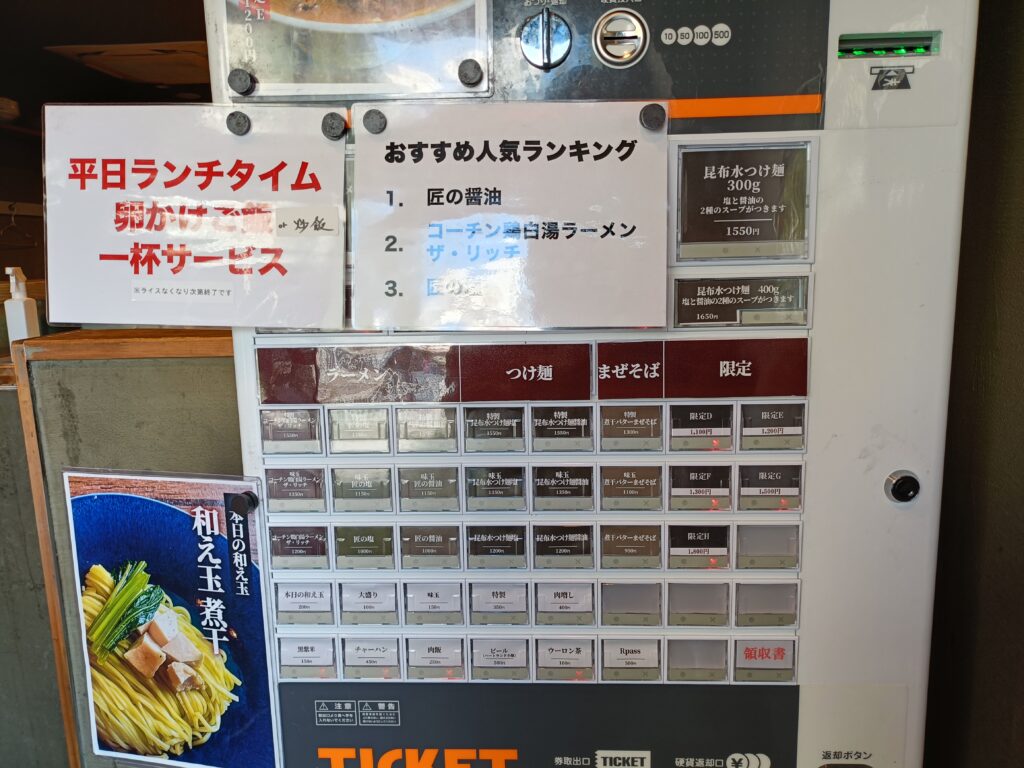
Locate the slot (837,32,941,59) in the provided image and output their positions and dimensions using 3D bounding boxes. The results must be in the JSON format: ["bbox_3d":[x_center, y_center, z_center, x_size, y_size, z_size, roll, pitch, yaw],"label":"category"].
[{"bbox_3d":[0.352,-0.316,0.689,0.094,0.022,0.018,-1,9,3],"label":"slot"}]

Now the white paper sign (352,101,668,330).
[{"bbox_3d":[-0.003,-0.162,0.714,0.303,0.216,0.005,0,4,2],"label":"white paper sign"}]

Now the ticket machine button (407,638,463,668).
[{"bbox_3d":[-0.085,0.296,0.811,0.063,0.037,0.010,-1,9,3],"label":"ticket machine button"}]

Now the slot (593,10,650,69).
[{"bbox_3d":[0.103,-0.325,0.695,0.053,0.053,0.014,-1,9,3],"label":"slot"}]

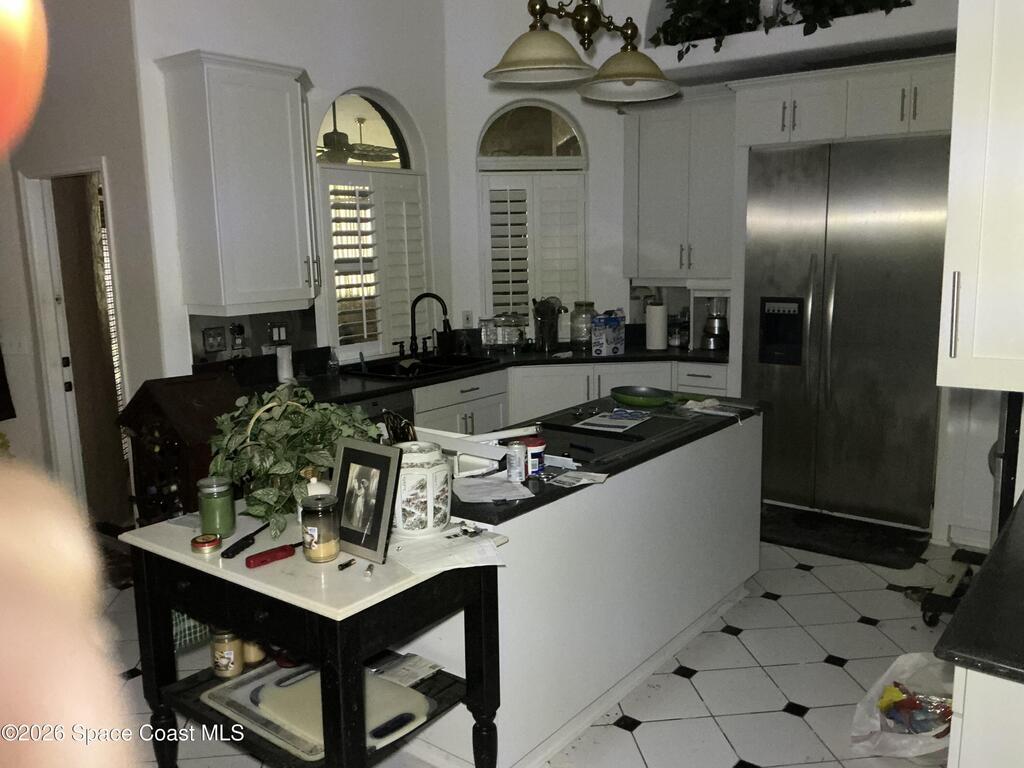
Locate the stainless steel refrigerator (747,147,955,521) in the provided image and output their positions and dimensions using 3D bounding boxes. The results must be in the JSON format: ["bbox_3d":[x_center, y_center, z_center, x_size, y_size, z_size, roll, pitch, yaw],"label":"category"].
[{"bbox_3d":[2.024,-0.307,4.910,1.095,2.132,0.700,6,12,39],"label":"stainless steel refrigerator"}]

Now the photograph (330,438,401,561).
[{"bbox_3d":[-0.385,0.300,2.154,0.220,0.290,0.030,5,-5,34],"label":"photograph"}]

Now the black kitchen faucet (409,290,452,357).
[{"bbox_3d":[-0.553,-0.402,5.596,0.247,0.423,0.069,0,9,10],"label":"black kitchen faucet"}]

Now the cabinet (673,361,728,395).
[{"bbox_3d":[1.389,0.252,5.557,0.386,0.867,0.594,6,11,38],"label":"cabinet"}]

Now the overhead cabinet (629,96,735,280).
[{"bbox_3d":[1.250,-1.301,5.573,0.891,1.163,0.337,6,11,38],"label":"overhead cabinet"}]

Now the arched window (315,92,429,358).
[{"bbox_3d":[-0.836,-0.971,5.172,0.120,1.637,0.921,6,12,39],"label":"arched window"}]

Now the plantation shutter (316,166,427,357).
[{"bbox_3d":[-0.879,-0.790,5.525,0.069,1.233,0.941,6,11,38],"label":"plantation shutter"}]

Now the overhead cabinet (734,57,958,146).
[{"bbox_3d":[1.949,-1.528,4.631,1.247,0.366,0.594,6,11,38],"label":"overhead cabinet"}]

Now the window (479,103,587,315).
[{"bbox_3d":[0.160,-1.171,6.095,0.792,1.742,0.099,-2,9,-7],"label":"window"}]

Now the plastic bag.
[{"bbox_3d":[1.357,1.048,2.788,0.350,0.210,0.360,3,10,27],"label":"plastic bag"}]

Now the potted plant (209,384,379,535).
[{"bbox_3d":[-0.653,0.196,2.472,0.455,0.393,0.396,-4,9,-15],"label":"potted plant"}]

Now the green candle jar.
[{"bbox_3d":[-0.841,0.346,2.336,0.098,0.147,0.098,-1,9,0],"label":"green candle jar"}]

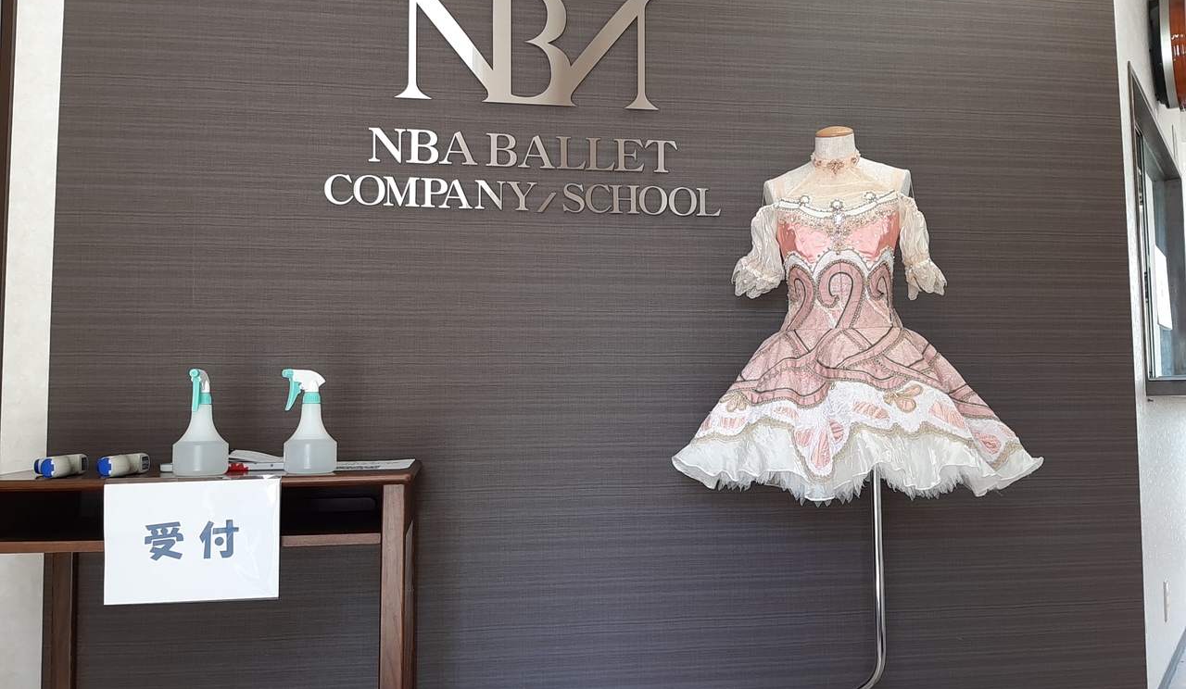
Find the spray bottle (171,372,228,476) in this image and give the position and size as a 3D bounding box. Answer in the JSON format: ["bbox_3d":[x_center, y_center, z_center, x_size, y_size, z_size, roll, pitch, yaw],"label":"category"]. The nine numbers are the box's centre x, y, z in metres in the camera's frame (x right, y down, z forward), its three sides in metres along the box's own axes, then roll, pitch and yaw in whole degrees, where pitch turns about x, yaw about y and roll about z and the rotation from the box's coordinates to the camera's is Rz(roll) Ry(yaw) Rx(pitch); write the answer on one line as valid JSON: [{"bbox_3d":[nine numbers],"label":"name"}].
[{"bbox_3d":[-0.735,0.145,1.673,0.098,0.196,0.104,0,-4,-9],"label":"spray bottle"}]

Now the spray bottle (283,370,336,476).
[{"bbox_3d":[-0.546,0.147,1.718,0.104,0.196,0.098,3,-5,-37],"label":"spray bottle"}]

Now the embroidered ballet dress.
[{"bbox_3d":[0.565,-0.043,1.940,0.775,0.690,0.600,-1,-4,16],"label":"embroidered ballet dress"}]

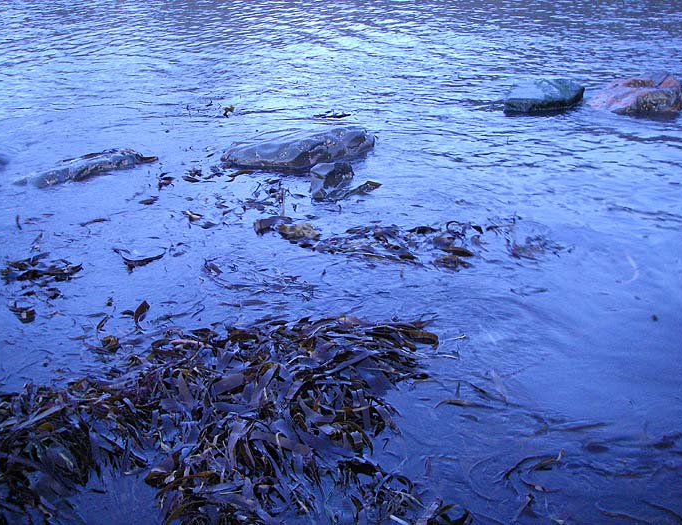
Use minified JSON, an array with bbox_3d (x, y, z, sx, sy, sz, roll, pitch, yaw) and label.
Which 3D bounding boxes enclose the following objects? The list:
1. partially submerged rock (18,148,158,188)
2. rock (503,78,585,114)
[{"bbox_3d":[-1.560,-0.600,4.820,0.820,0.160,0.280,-15,29,-28],"label":"partially submerged rock"},{"bbox_3d":[1.670,-1.359,6.364,0.630,0.180,0.470,-5,26,-11],"label":"rock"}]

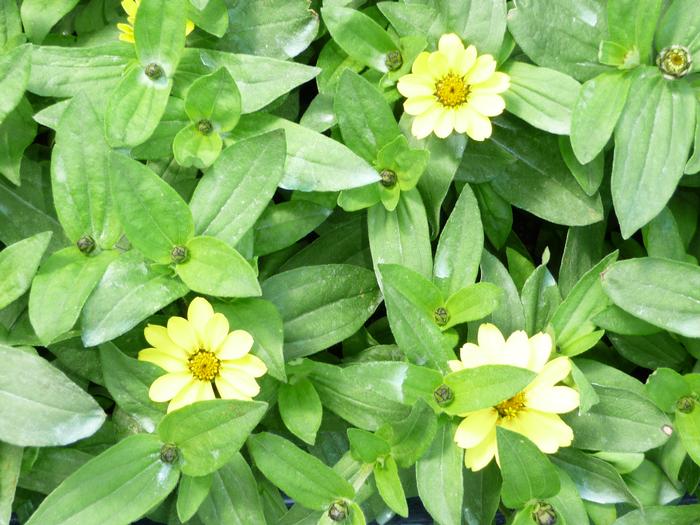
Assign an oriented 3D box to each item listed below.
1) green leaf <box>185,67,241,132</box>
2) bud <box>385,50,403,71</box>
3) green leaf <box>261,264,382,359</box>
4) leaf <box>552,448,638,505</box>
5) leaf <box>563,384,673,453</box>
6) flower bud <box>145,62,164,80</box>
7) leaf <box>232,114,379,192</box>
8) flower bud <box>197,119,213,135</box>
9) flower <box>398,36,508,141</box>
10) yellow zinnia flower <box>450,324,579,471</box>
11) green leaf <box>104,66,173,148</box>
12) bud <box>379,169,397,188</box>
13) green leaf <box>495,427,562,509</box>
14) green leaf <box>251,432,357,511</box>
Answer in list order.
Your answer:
[{"bbox_3d":[-0.060,-0.074,0.654,0.025,0.008,0.031,14,73,1],"label":"green leaf"},{"bbox_3d":[0.023,-0.105,0.755,0.009,0.009,0.009,0,70,0],"label":"bud"},{"bbox_3d":[-0.014,0.022,0.643,0.061,0.012,0.037,-20,74,-8],"label":"green leaf"},{"bbox_3d":[0.101,0.090,0.606,0.043,0.011,0.017,28,75,3],"label":"leaf"},{"bbox_3d":[0.109,0.067,0.612,0.051,0.012,0.029,11,68,0],"label":"leaf"},{"bbox_3d":[-0.090,-0.088,0.670,0.009,0.009,0.009,1,68,-2],"label":"flower bud"},{"bbox_3d":[-0.022,-0.048,0.646,0.079,0.012,0.029,18,71,15],"label":"leaf"},{"bbox_3d":[-0.065,-0.060,0.649,0.007,0.008,0.007,0,60,0],"label":"flower bud"},{"bbox_3d":[0.052,-0.089,0.735,0.056,0.018,0.055,0,81,0],"label":"flower"},{"bbox_3d":[0.078,0.065,0.690,0.061,0.018,0.065,0,78,0],"label":"yellow zinnia flower"},{"bbox_3d":[-0.097,-0.068,0.660,0.026,0.013,0.037,21,74,4],"label":"green leaf"},{"bbox_3d":[0.016,-0.037,0.636,0.008,0.008,0.008,0,67,0],"label":"bud"},{"bbox_3d":[0.081,0.094,0.665,0.024,0.012,0.039,-22,72,-1],"label":"green leaf"},{"bbox_3d":[-0.022,0.084,0.595,0.051,0.010,0.020,32,73,23],"label":"green leaf"}]

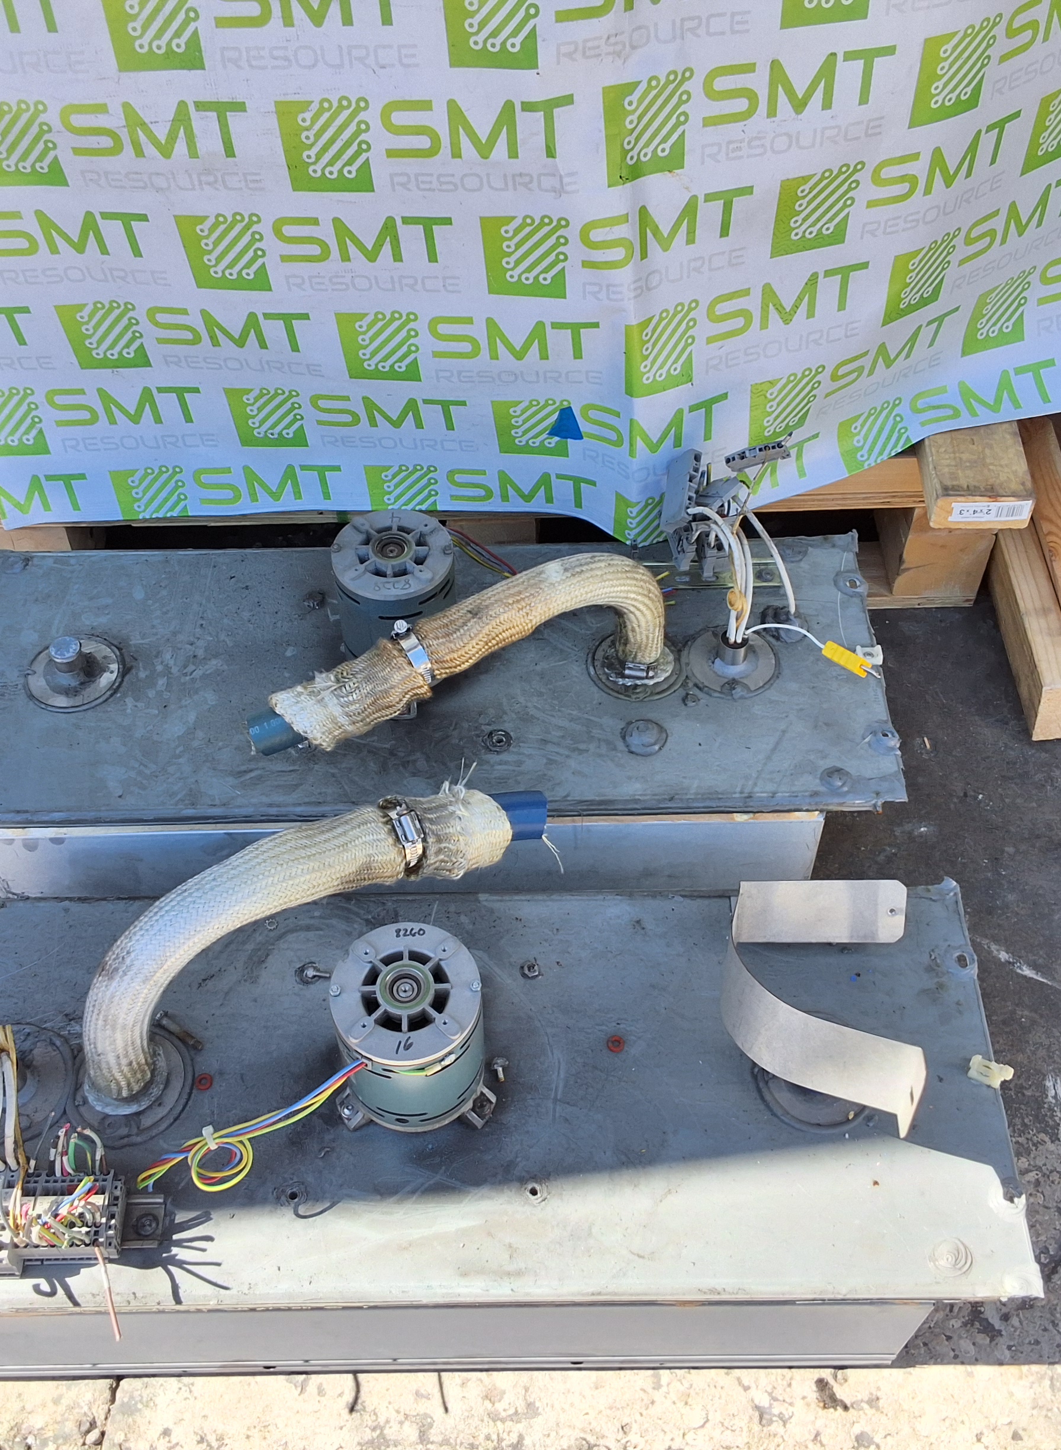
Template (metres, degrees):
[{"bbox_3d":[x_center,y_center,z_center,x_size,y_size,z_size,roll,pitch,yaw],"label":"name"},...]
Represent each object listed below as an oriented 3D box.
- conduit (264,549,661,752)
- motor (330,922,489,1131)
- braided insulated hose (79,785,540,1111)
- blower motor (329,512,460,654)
[{"bbox_3d":[-0.058,-0.061,1.308,0.371,0.172,0.059,-12,54,-8],"label":"conduit"},{"bbox_3d":[-0.086,0.218,1.130,0.115,0.123,0.115,-1,53,0],"label":"motor"},{"bbox_3d":[-0.170,0.156,1.100,0.341,0.247,0.061,-17,55,-12],"label":"braided insulated hose"},{"bbox_3d":[-0.116,-0.105,1.373,0.115,0.123,0.115,-1,53,0],"label":"blower motor"}]

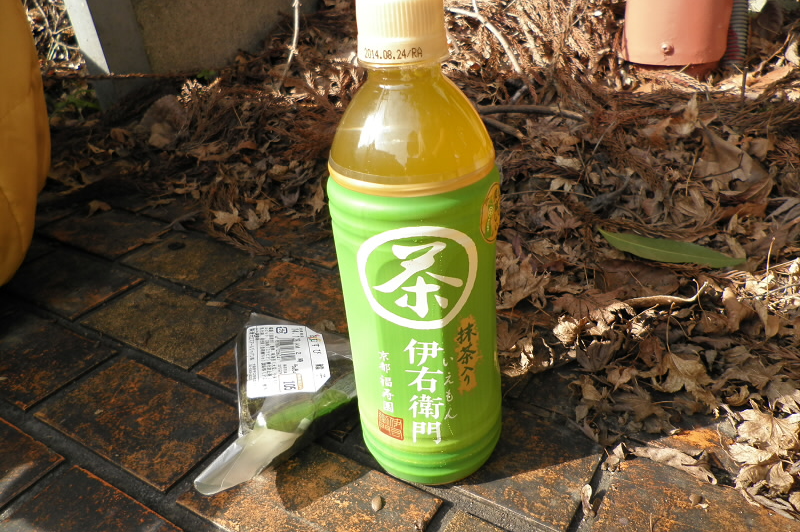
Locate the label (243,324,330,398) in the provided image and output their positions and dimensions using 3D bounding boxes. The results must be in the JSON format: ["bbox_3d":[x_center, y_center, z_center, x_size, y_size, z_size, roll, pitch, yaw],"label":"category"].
[{"bbox_3d":[-0.060,0.048,0.332,0.041,0.002,0.064,-3,28,-12],"label":"label"}]

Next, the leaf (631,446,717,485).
[{"bbox_3d":[0.121,0.088,0.277,0.035,0.010,0.014,6,31,19],"label":"leaf"}]

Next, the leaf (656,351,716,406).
[{"bbox_3d":[0.142,0.056,0.312,0.025,0.012,0.026,-5,59,0],"label":"leaf"}]

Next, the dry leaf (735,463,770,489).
[{"bbox_3d":[0.150,0.089,0.265,0.012,0.010,0.009,-5,59,0],"label":"dry leaf"}]

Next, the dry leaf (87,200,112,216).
[{"bbox_3d":[-0.292,-0.056,0.605,0.021,0.008,0.017,-5,49,0],"label":"dry leaf"}]

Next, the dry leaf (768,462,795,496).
[{"bbox_3d":[0.160,0.089,0.261,0.007,0.010,0.012,-5,64,0],"label":"dry leaf"}]

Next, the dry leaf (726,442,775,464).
[{"bbox_3d":[0.152,0.081,0.269,0.019,0.010,0.007,-5,44,0],"label":"dry leaf"}]

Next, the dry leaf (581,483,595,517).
[{"bbox_3d":[0.079,0.099,0.263,0.004,0.007,0.012,-5,59,0],"label":"dry leaf"}]

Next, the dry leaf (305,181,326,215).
[{"bbox_3d":[-0.071,-0.057,0.521,0.017,0.028,0.010,-5,-11,0],"label":"dry leaf"}]

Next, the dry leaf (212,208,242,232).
[{"bbox_3d":[-0.149,-0.039,0.539,0.024,0.010,0.022,-5,54,0],"label":"dry leaf"}]

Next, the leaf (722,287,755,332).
[{"bbox_3d":[0.186,0.024,0.343,0.013,0.012,0.024,-5,69,0],"label":"leaf"}]

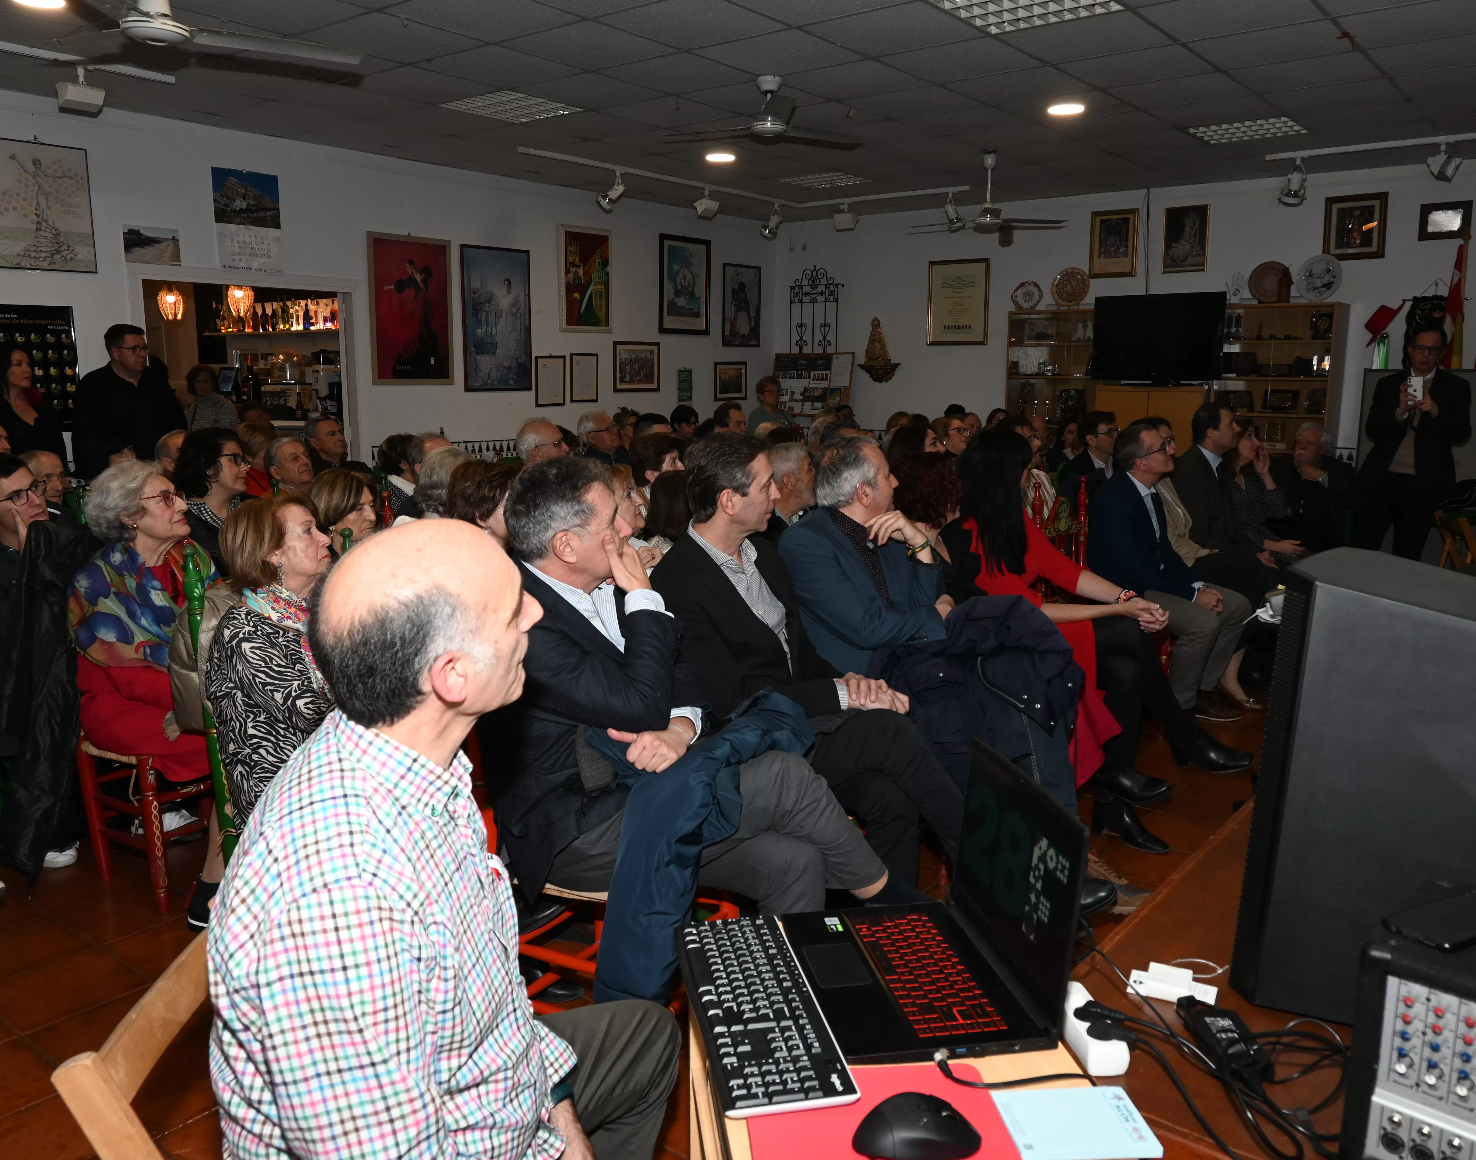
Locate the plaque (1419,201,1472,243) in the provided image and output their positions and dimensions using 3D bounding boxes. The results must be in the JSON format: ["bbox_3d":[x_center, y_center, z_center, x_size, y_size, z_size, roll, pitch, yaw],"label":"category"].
[{"bbox_3d":[4.750,-2.411,7.791,0.308,0.235,0.030,8,13,38],"label":"plaque"}]

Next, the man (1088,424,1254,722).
[{"bbox_3d":[1.901,-0.022,5.150,0.760,1.310,0.550,6,11,27],"label":"man"}]

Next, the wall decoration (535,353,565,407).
[{"bbox_3d":[-1.479,-1.567,9.166,0.022,0.391,0.312,8,13,38],"label":"wall decoration"}]

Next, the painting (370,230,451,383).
[{"bbox_3d":[-2.272,-1.875,8.102,0.030,1.010,0.690,8,13,38],"label":"painting"}]

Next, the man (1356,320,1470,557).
[{"bbox_3d":[3.451,-0.390,5.971,0.540,1.770,0.400,8,13,38],"label":"man"}]

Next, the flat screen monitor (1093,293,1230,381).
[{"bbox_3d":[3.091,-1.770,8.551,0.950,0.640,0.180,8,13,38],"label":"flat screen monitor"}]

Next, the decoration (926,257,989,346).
[{"bbox_3d":[1.910,-2.416,10.090,0.593,0.719,0.030,8,13,38],"label":"decoration"}]

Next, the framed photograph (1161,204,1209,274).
[{"bbox_3d":[3.411,-2.590,8.836,0.332,0.486,0.030,8,13,38],"label":"framed photograph"}]

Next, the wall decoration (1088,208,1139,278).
[{"bbox_3d":[2.973,-2.661,9.187,0.390,0.516,0.030,8,13,38],"label":"wall decoration"}]

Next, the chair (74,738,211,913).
[{"bbox_3d":[-1.633,0.398,3.392,0.430,0.980,0.430,8,13,38],"label":"chair"}]

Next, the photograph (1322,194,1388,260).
[{"bbox_3d":[4.320,-2.465,8.117,0.395,0.440,0.030,8,13,38],"label":"photograph"}]

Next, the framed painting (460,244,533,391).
[{"bbox_3d":[-1.799,-1.944,8.688,0.030,1.050,0.655,8,13,38],"label":"framed painting"}]

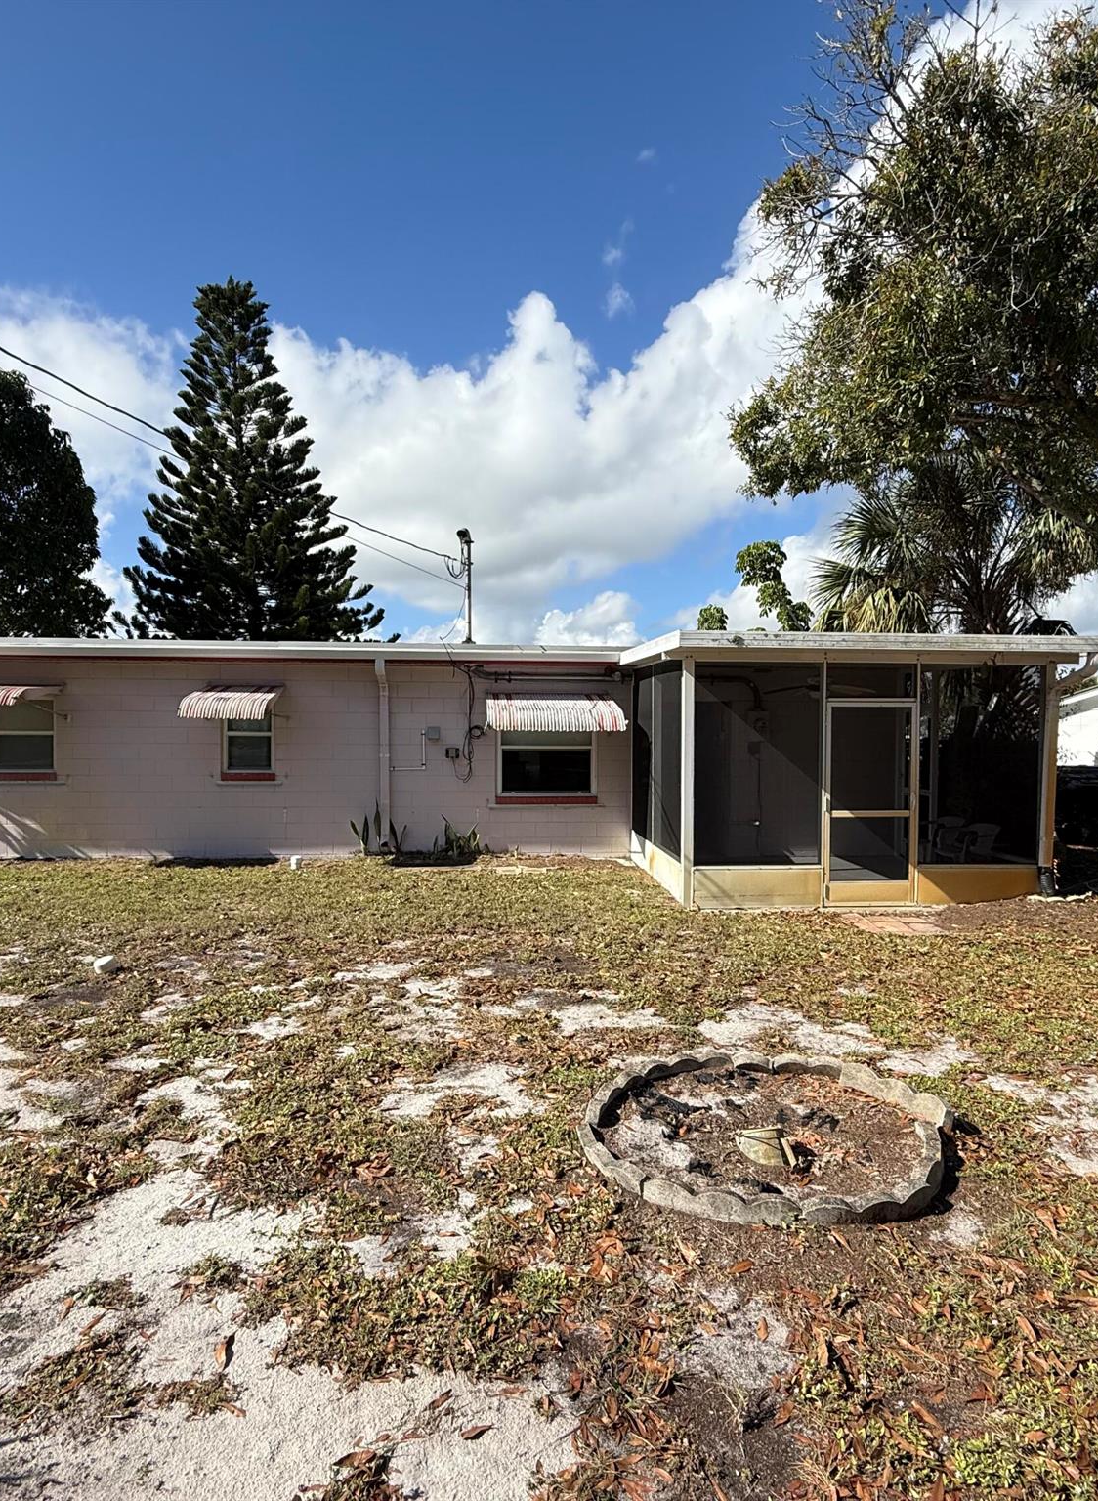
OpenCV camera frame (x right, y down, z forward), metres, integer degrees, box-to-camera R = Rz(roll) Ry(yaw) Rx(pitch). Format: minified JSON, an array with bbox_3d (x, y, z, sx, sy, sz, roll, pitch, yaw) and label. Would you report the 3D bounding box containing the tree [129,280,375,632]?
[{"bbox_3d":[-8.500,-6.228,23.500,8.000,15.000,8.000,0,1,0],"label":"tree"}]

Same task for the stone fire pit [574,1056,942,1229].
[{"bbox_3d":[0.920,1.579,3.420,1.510,0.120,1.390,0,1,0],"label":"stone fire pit"}]

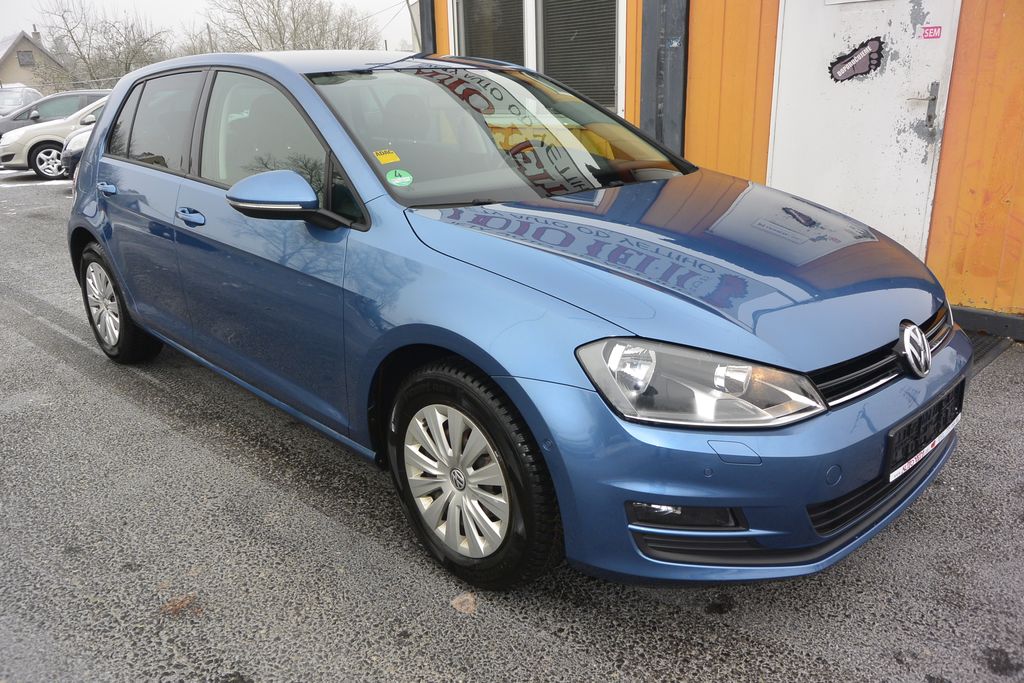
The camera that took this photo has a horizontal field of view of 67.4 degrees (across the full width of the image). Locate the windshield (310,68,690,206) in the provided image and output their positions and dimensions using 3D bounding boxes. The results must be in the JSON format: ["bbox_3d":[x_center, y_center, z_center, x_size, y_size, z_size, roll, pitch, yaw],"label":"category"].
[{"bbox_3d":[0.000,-0.772,2.702,1.420,0.130,0.900,-17,52,-42],"label":"windshield"}]

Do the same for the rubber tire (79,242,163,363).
[{"bbox_3d":[-1.944,-0.203,3.813,0.205,0.625,0.630,-17,24,-42],"label":"rubber tire"}]

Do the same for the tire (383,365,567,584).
[{"bbox_3d":[-0.091,0.345,2.024,0.205,0.625,0.630,-17,24,-42],"label":"tire"}]

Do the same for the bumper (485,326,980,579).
[{"bbox_3d":[0.819,0.172,2.147,1.780,0.490,0.670,-17,24,-42],"label":"bumper"}]

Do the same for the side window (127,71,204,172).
[{"bbox_3d":[-1.381,-0.876,3.064,0.720,0.410,0.060,16,-1,43],"label":"side window"}]

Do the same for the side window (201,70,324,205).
[{"bbox_3d":[-0.834,-0.684,2.533,0.930,0.465,0.065,16,-1,43],"label":"side window"}]

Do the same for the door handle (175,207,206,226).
[{"bbox_3d":[-1.130,-0.434,2.686,0.050,0.050,0.215,-17,24,-42],"label":"door handle"}]

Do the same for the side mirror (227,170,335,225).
[{"bbox_3d":[-0.664,-0.407,2.175,0.230,0.160,0.200,-17,24,-42],"label":"side mirror"}]

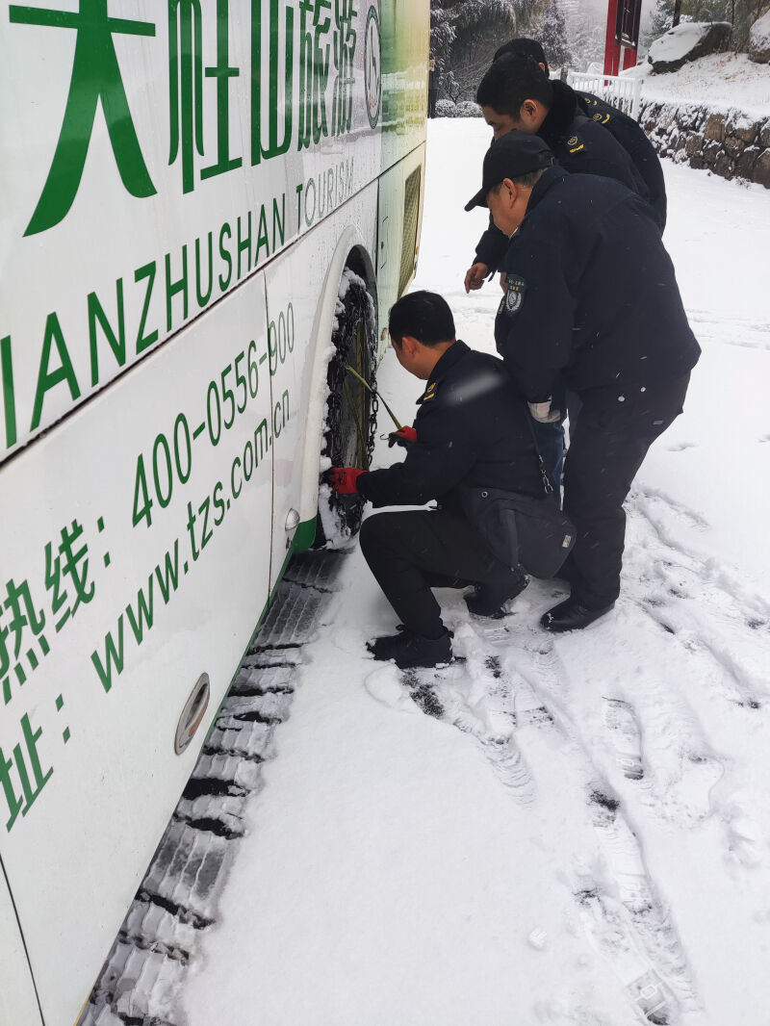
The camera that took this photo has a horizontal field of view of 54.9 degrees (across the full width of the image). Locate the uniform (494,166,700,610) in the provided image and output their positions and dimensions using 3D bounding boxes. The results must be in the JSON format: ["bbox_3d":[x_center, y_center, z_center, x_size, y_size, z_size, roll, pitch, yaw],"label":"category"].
[{"bbox_3d":[0.610,-0.293,2.250,0.640,1.380,0.530,1,30,2],"label":"uniform"}]

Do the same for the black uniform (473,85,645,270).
[{"bbox_3d":[0.550,-0.874,2.299,0.600,0.850,0.550,3,30,6],"label":"black uniform"}]

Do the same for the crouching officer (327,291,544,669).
[{"bbox_3d":[0.165,-0.115,2.271,0.760,1.100,0.560,9,31,15],"label":"crouching officer"}]

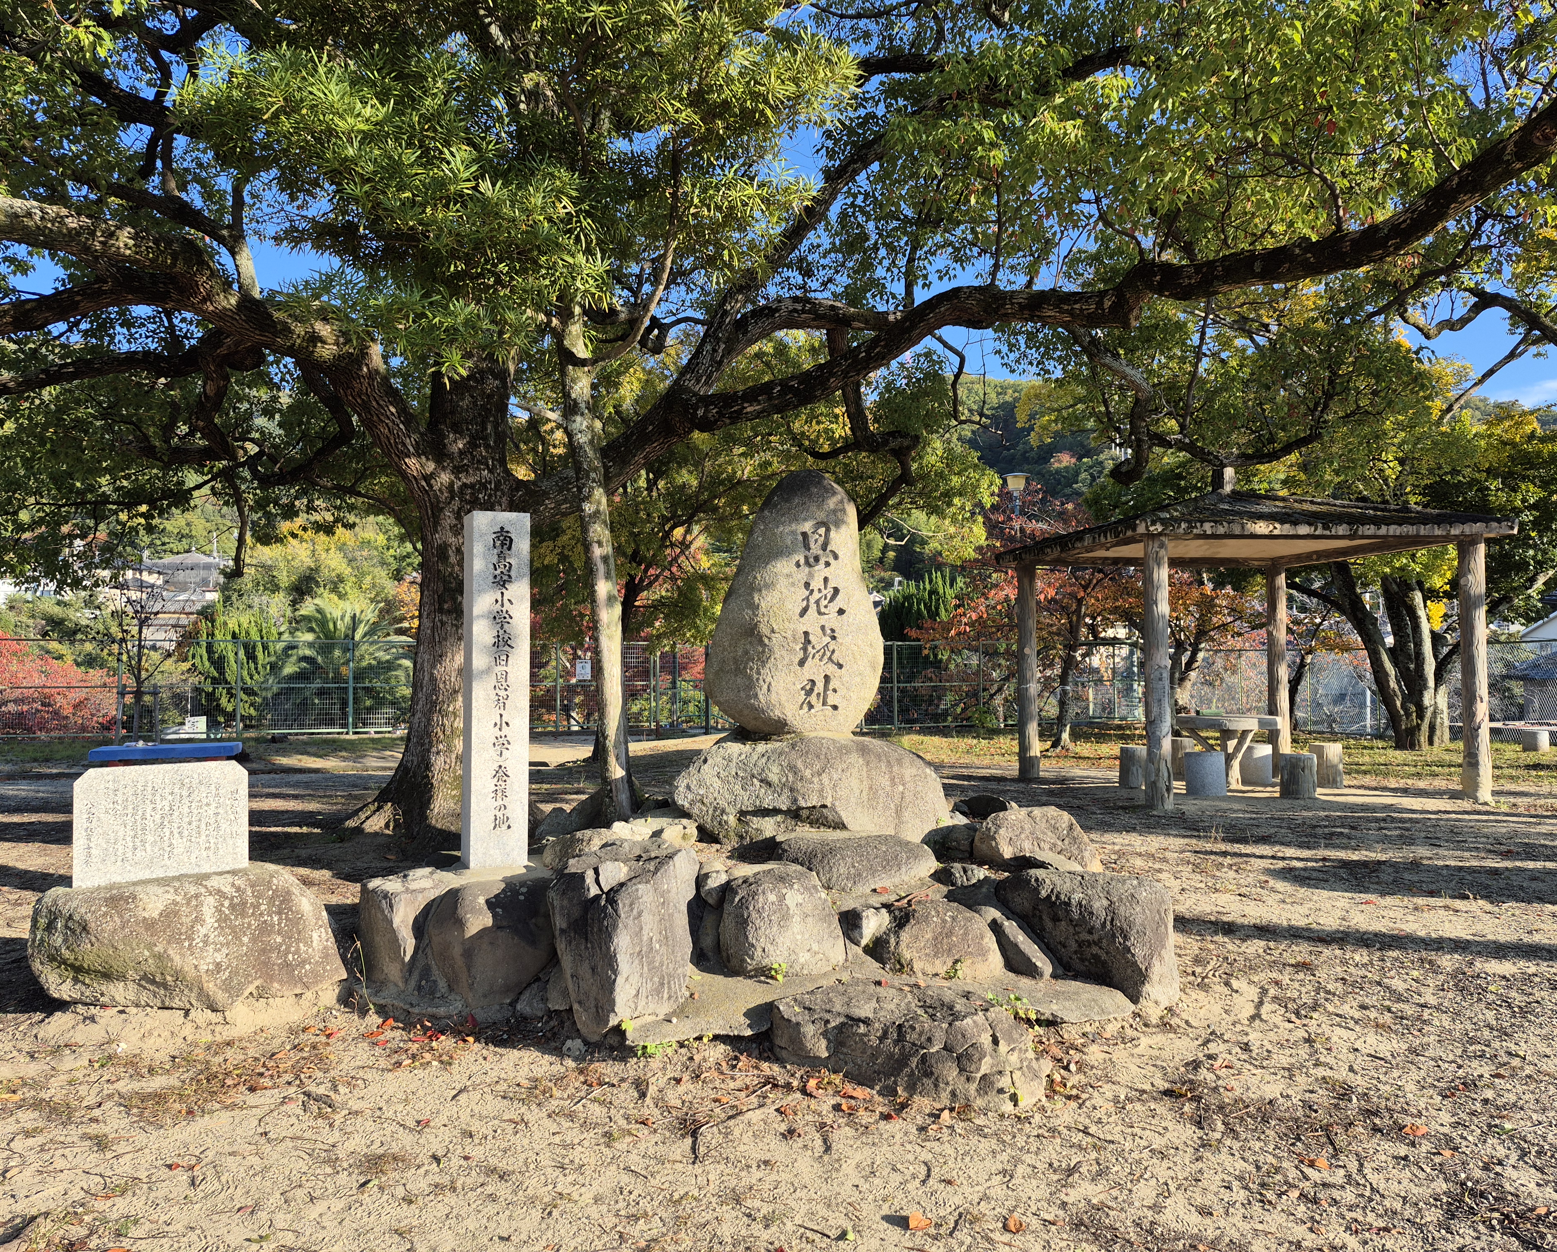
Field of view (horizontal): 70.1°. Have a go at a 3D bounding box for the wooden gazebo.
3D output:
[{"bbox_3d":[4.560,0.130,11.290,3.530,3.000,3.530,0,-2,-9],"label":"wooden gazebo"}]

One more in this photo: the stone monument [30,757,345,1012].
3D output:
[{"bbox_3d":[-2.470,1.045,4.670,1.130,0.930,0.600,1,-2,-29],"label":"stone monument"}]

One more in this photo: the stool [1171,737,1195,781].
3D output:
[{"bbox_3d":[4.320,1.460,12.050,0.360,0.430,0.360,0,-2,0],"label":"stool"}]

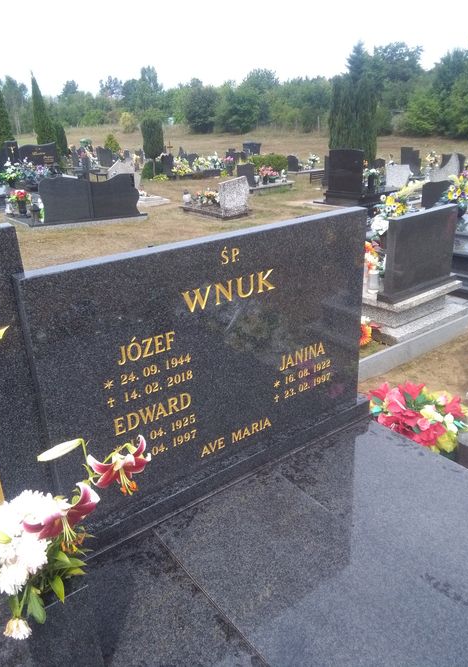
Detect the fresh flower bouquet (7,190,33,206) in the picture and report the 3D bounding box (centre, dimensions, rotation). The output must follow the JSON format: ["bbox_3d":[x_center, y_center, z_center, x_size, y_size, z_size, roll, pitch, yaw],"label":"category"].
[{"bbox_3d":[-3.743,-2.344,9.441,0.399,0.292,0.357,-11,24,-19],"label":"fresh flower bouquet"}]

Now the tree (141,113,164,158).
[{"bbox_3d":[-2.265,-5.271,14.689,0.599,1.336,0.599,-6,23,-7],"label":"tree"}]

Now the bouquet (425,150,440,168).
[{"bbox_3d":[4.344,-3.752,11.669,0.346,0.372,0.312,5,24,19],"label":"bouquet"}]

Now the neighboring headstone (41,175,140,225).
[{"bbox_3d":[-2.309,-2.179,8.723,1.550,0.670,0.160,-11,24,-19],"label":"neighboring headstone"}]

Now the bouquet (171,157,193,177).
[{"bbox_3d":[-1.350,-4.199,13.628,0.505,0.473,0.430,-5,23,-4],"label":"bouquet"}]

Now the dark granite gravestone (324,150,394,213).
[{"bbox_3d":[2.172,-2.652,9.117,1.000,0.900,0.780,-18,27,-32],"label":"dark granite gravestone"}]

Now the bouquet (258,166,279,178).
[{"bbox_3d":[0.670,-3.330,11.212,0.395,0.263,0.336,-1,23,4],"label":"bouquet"}]

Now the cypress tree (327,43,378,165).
[{"bbox_3d":[3.071,-5.814,13.925,1.200,2.965,1.200,2,23,12],"label":"cypress tree"}]

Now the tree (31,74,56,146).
[{"bbox_3d":[-5.114,-5.531,14.660,0.720,2.679,0.720,-10,23,-16],"label":"tree"}]

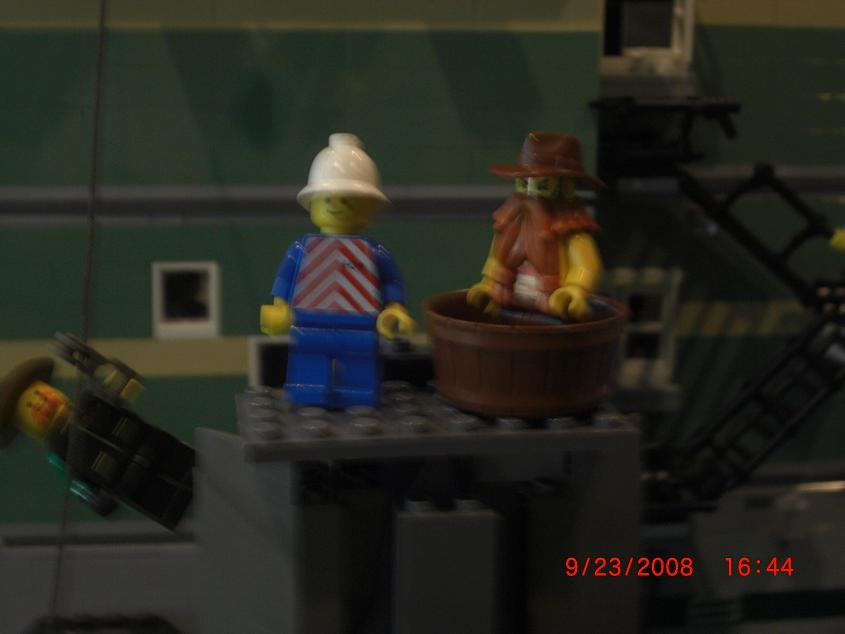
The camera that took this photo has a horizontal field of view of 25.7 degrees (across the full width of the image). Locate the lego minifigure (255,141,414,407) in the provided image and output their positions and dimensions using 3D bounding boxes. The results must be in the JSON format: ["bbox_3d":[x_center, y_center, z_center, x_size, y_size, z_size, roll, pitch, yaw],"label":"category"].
[{"bbox_3d":[-0.014,-0.008,0.310,0.025,0.045,0.017,1,12,5],"label":"lego minifigure"}]

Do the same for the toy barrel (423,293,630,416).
[{"bbox_3d":[0.017,0.006,0.316,0.034,0.015,0.034,0,12,0],"label":"toy barrel"}]

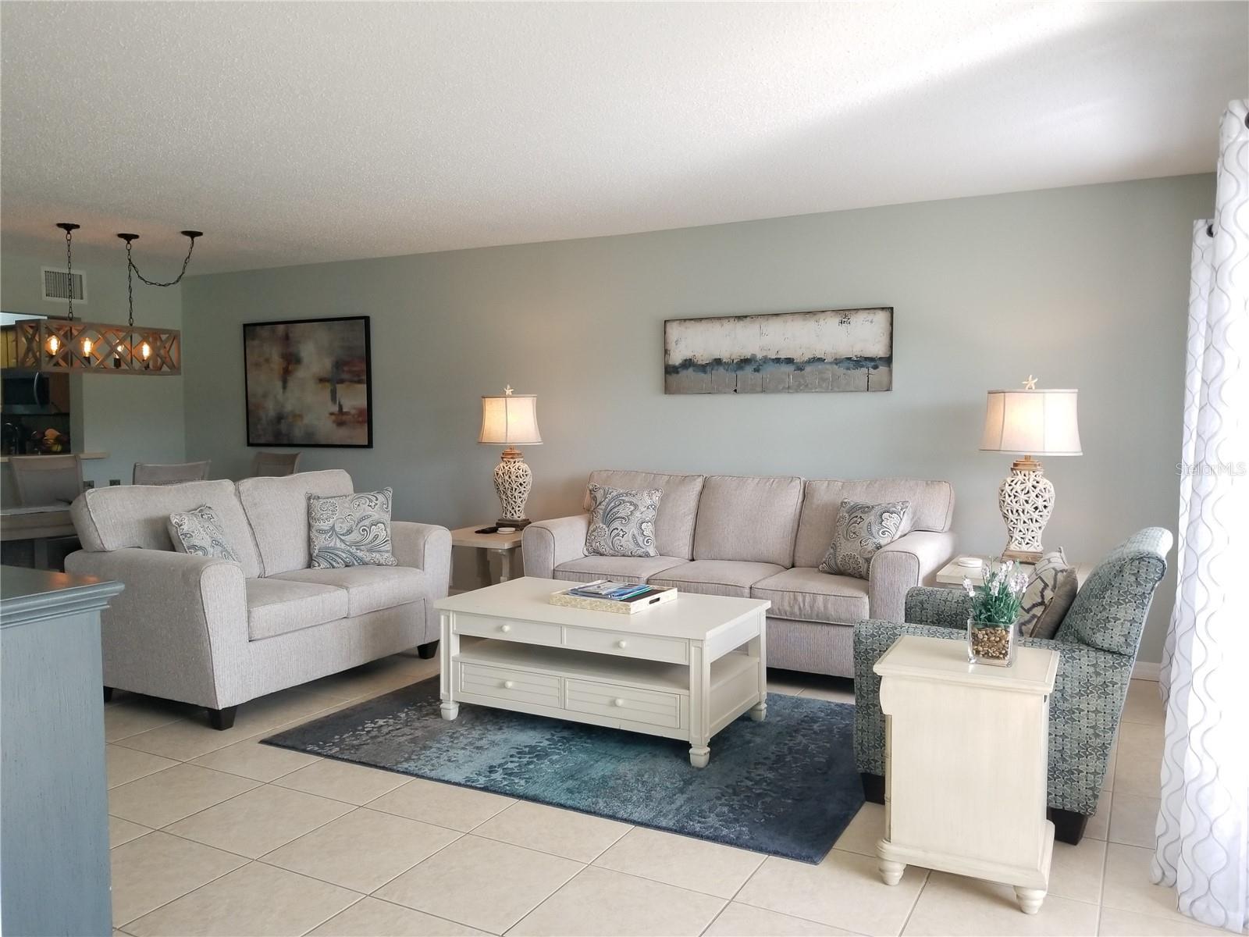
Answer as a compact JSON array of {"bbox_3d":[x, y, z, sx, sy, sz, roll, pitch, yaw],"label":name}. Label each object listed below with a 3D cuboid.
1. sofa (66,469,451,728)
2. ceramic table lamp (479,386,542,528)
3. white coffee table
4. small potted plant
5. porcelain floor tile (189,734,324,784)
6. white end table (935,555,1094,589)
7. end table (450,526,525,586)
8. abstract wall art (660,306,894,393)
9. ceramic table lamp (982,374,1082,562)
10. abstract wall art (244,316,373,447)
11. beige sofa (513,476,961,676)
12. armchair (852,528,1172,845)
[{"bbox_3d":[-1.696,0.543,4.600,0.899,0.976,1.579,1,3,28],"label":"sofa"},{"bbox_3d":[-0.714,-0.066,5.886,0.397,0.900,0.397,0,2,0],"label":"ceramic table lamp"},{"bbox_3d":[-0.091,0.807,3.952,1.239,0.496,0.723,1,3,28],"label":"white coffee table"},{"bbox_3d":[1.014,0.392,2.582,0.184,0.278,0.163,1,3,28],"label":"small potted plant"},{"bbox_3d":[-1.368,1.113,3.645,0.437,0.010,0.432,1,3,28],"label":"porcelain floor tile"},{"bbox_3d":[1.825,0.766,4.338,0.640,0.600,0.660,1,3,27],"label":"white end table"},{"bbox_3d":[-0.784,0.689,5.719,0.676,0.593,0.706,1,3,28],"label":"end table"},{"bbox_3d":[0.862,-0.662,5.434,1.354,0.449,0.040,1,3,27],"label":"abstract wall art"},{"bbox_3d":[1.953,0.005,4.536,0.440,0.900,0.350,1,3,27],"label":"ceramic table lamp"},{"bbox_3d":[-2.428,-0.643,7.152,1.270,0.957,0.035,1,3,27],"label":"abstract wall art"},{"bbox_3d":[0.583,0.533,5.040,2.144,0.972,0.907,1,3,28],"label":"beige sofa"},{"bbox_3d":[1.364,0.672,3.266,0.910,0.900,0.790,2,3,31],"label":"armchair"}]

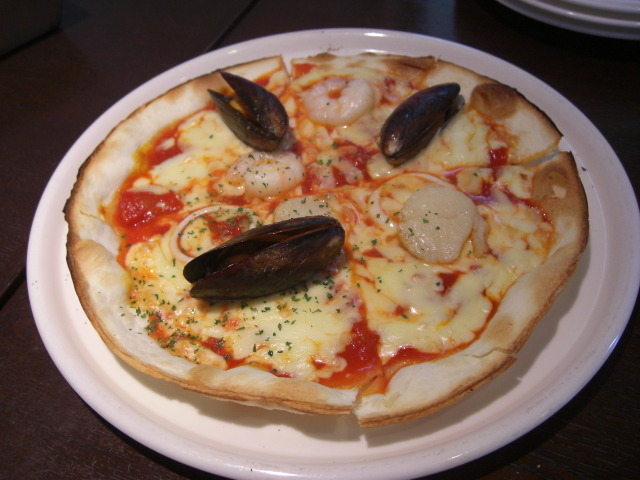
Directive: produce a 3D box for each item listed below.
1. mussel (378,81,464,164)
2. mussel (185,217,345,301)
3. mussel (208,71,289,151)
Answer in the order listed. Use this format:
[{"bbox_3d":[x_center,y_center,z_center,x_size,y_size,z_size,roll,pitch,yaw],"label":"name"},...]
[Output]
[{"bbox_3d":[0.053,-0.063,0.371,0.026,0.025,0.066,30,58,27],"label":"mussel"},{"bbox_3d":[-0.024,0.008,0.312,0.075,0.029,0.029,-19,50,-12],"label":"mussel"},{"bbox_3d":[-0.039,-0.071,0.381,0.029,0.029,0.064,-30,54,-20],"label":"mussel"}]

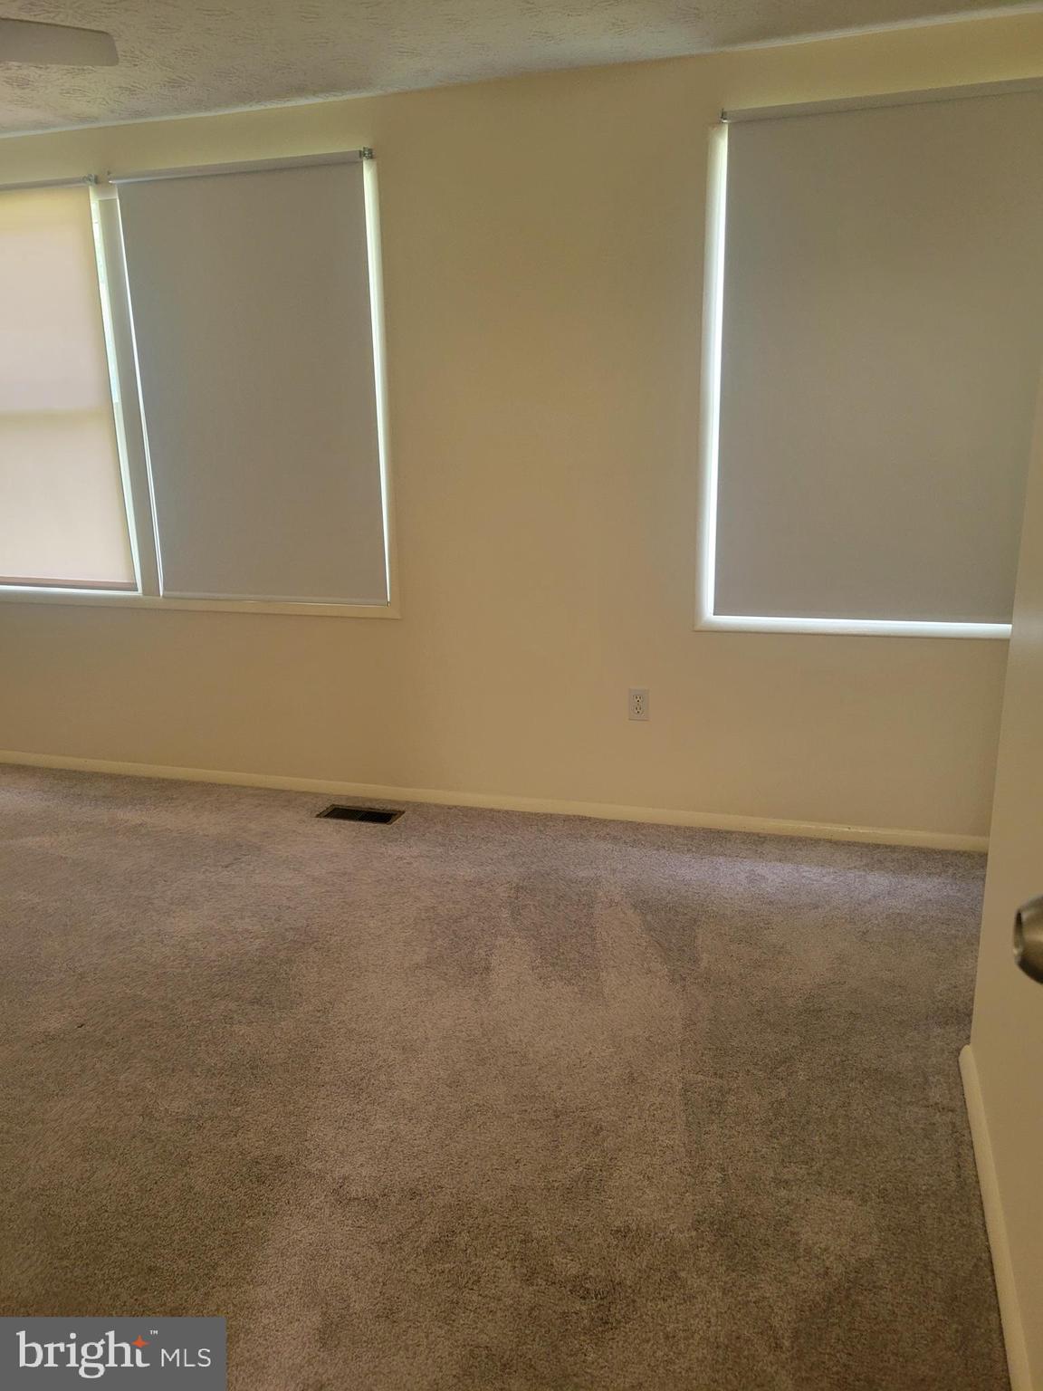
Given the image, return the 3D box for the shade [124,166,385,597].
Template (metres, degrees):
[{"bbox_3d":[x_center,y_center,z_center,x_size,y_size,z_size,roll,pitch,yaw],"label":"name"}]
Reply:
[{"bbox_3d":[-0.958,-1.083,3.744,0.965,1.515,0.055,3,16,17],"label":"shade"}]

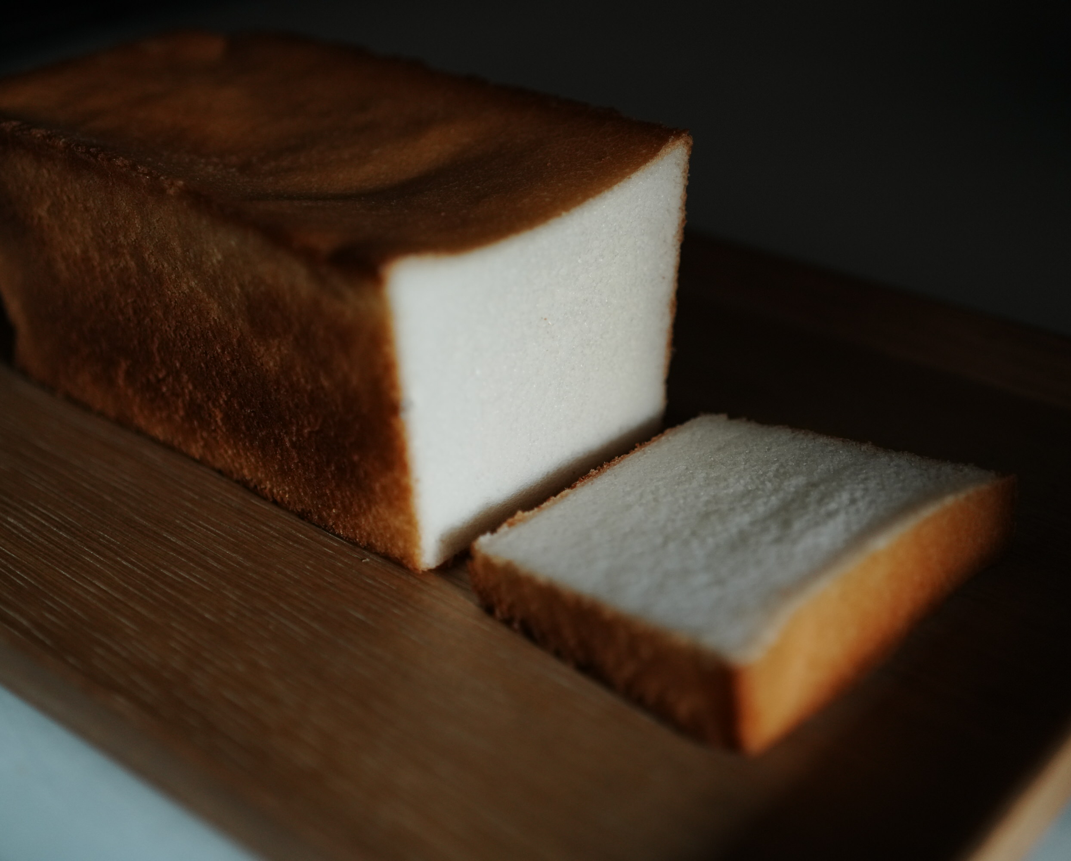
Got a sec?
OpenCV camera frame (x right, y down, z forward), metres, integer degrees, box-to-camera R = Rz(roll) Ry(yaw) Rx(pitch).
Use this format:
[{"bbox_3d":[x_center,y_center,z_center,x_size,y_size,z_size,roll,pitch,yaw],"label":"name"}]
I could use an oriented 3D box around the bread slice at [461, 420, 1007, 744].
[{"bbox_3d":[0.050,0.028,0.350,0.090,0.023,0.105,19,35,40],"label":"bread slice"}]

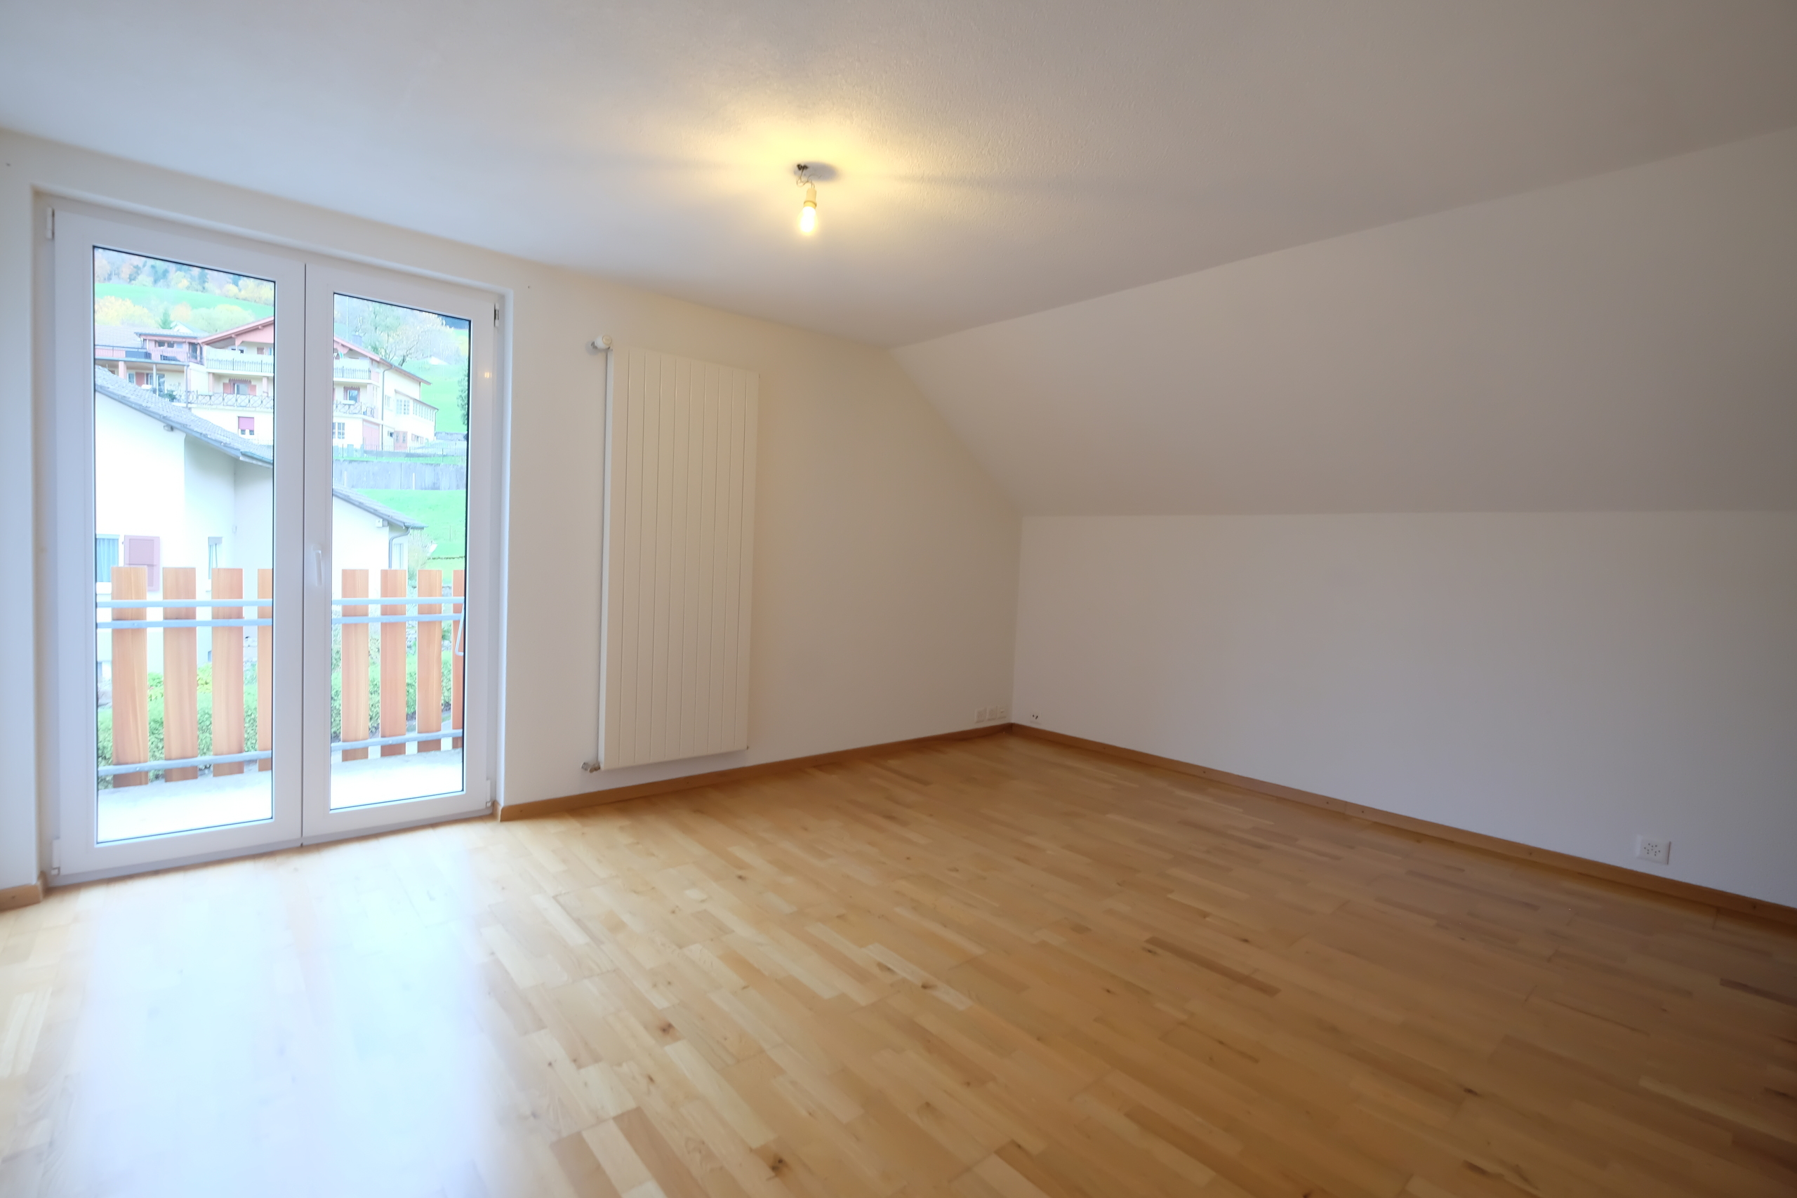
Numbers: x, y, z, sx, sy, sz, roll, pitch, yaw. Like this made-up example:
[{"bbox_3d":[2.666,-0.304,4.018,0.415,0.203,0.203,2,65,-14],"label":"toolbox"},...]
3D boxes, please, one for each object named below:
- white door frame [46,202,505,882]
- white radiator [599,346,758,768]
[{"bbox_3d":[-2.141,-0.151,2.873,1.240,2.070,0.080,0,4,-42],"label":"white door frame"},{"bbox_3d":[-0.986,-0.165,3.627,0.710,1.790,0.085,0,4,-42],"label":"white radiator"}]

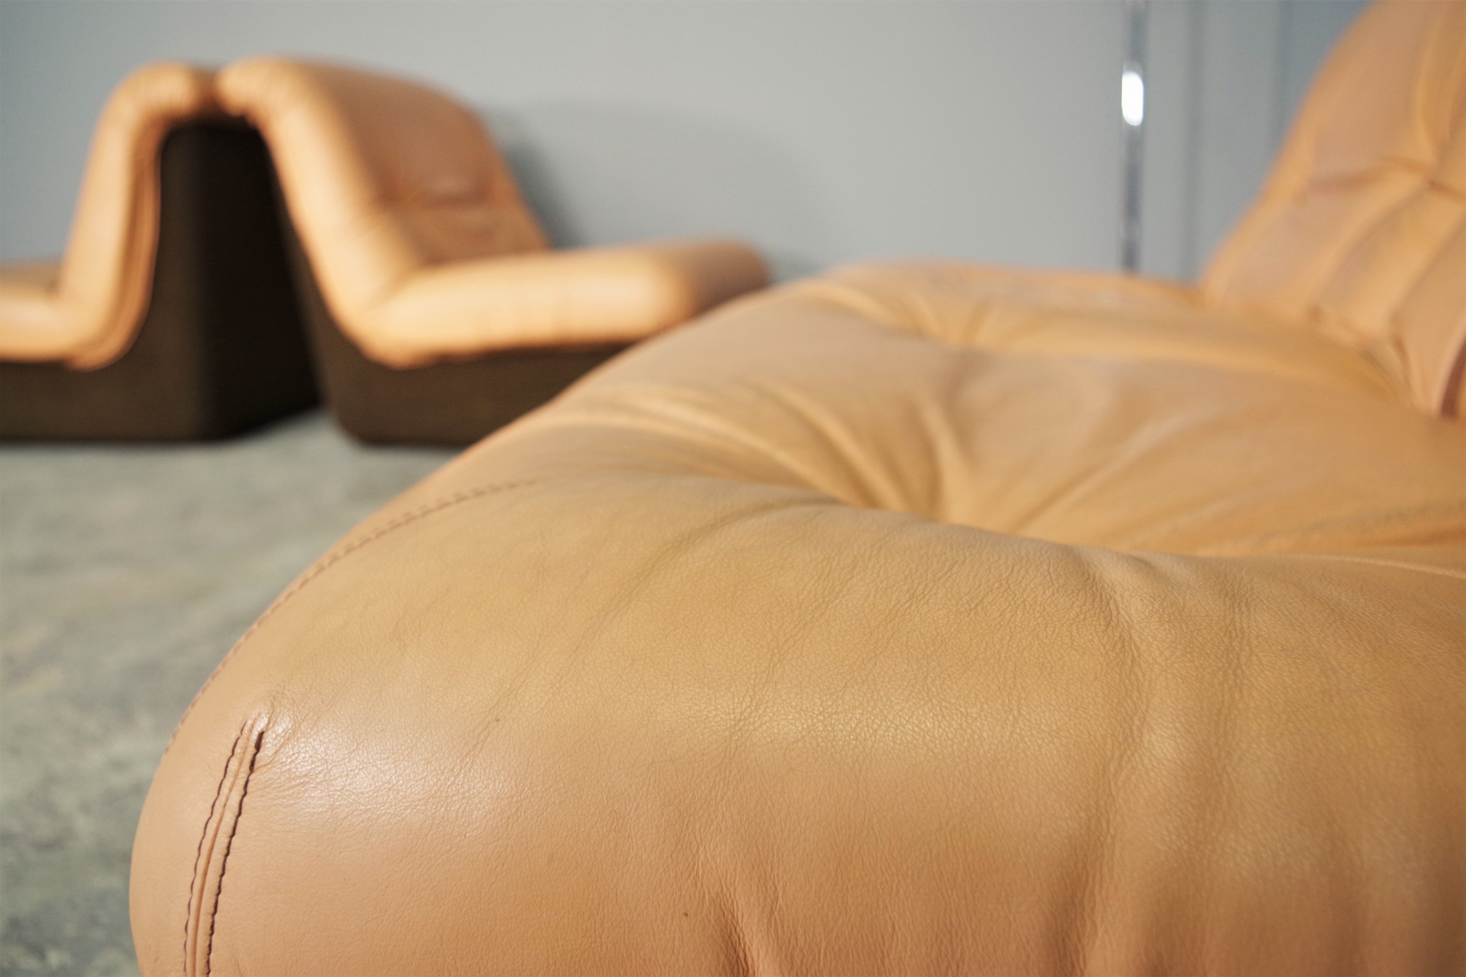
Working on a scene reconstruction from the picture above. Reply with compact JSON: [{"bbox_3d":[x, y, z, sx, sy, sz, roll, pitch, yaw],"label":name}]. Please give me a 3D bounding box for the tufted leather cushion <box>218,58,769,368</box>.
[{"bbox_3d":[-0.407,-0.567,2.259,0.900,0.560,0.720,2,15,13],"label":"tufted leather cushion"}]

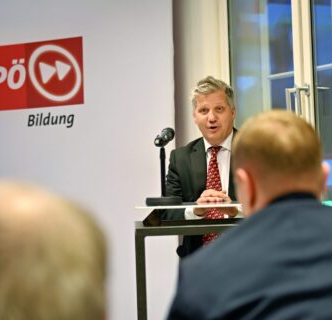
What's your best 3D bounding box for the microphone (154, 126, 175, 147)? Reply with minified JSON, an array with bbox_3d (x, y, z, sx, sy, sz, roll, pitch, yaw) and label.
[{"bbox_3d":[-0.007,-0.082,3.270,0.056,0.060,0.150,-3,11,20],"label":"microphone"}]

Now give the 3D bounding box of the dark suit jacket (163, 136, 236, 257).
[{"bbox_3d":[0.243,0.230,3.460,0.500,0.680,0.380,-3,-2,16],"label":"dark suit jacket"}]

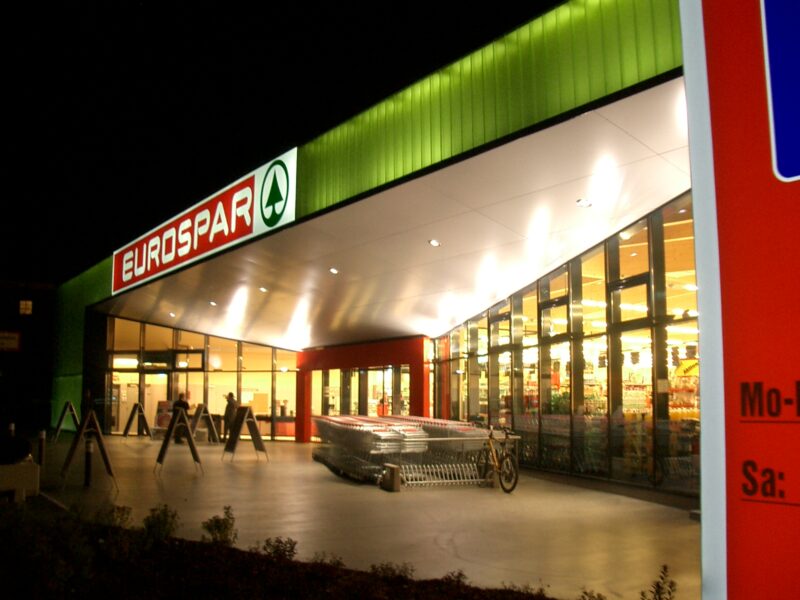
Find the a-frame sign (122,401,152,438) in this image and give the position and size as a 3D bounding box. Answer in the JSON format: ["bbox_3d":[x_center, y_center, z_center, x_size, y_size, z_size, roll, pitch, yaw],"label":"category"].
[{"bbox_3d":[-9.713,4.498,30.026,0.900,1.330,0.670,4,-8,-30],"label":"a-frame sign"}]

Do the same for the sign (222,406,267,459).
[{"bbox_3d":[-3.810,3.305,19.938,0.900,1.330,0.670,4,-8,-30],"label":"sign"}]

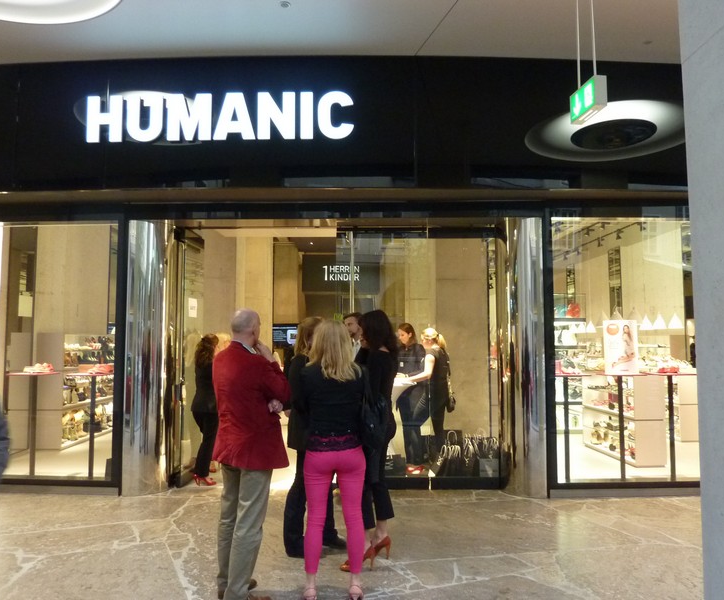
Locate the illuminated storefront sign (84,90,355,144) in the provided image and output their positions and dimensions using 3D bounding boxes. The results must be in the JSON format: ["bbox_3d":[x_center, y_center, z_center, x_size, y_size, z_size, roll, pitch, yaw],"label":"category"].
[{"bbox_3d":[-1.362,-1.756,5.560,2.570,0.440,0.100,0,-4,3],"label":"illuminated storefront sign"}]

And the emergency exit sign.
[{"bbox_3d":[1.529,-1.342,3.900,0.081,0.198,0.333,0,-4,-6],"label":"emergency exit sign"}]

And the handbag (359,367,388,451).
[{"bbox_3d":[0.070,0.659,3.512,0.150,0.470,0.290,-1,-4,16],"label":"handbag"}]

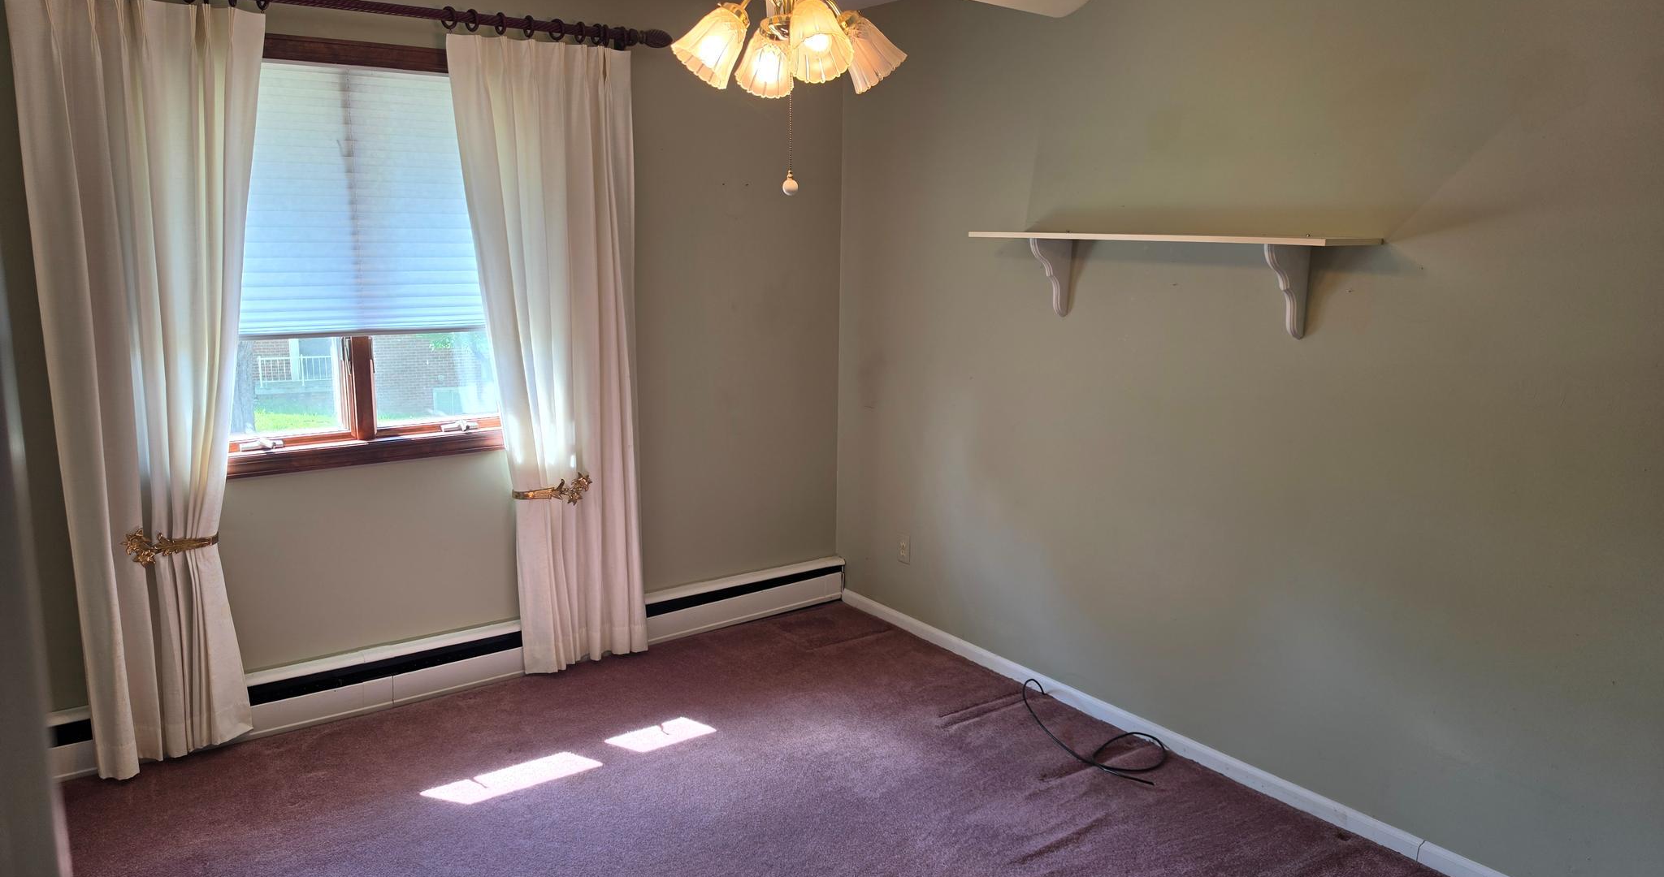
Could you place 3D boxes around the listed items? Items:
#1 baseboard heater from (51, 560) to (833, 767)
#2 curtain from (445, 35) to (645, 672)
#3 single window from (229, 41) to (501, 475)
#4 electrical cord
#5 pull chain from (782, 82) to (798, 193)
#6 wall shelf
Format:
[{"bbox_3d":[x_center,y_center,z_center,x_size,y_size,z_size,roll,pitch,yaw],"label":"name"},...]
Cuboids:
[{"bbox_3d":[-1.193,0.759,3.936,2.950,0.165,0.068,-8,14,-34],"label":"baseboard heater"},{"bbox_3d":[-0.949,-0.228,3.813,0.646,2.180,0.151,-7,14,-35],"label":"curtain"},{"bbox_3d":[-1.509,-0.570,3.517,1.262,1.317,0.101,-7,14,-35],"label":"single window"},{"bbox_3d":[0.814,0.941,3.604,0.273,0.056,0.707,-8,14,-37],"label":"electrical cord"},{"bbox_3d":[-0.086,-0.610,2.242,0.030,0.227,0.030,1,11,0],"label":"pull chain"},{"bbox_3d":[0.918,-0.451,3.212,0.286,0.275,1.211,-8,14,-37],"label":"wall shelf"}]

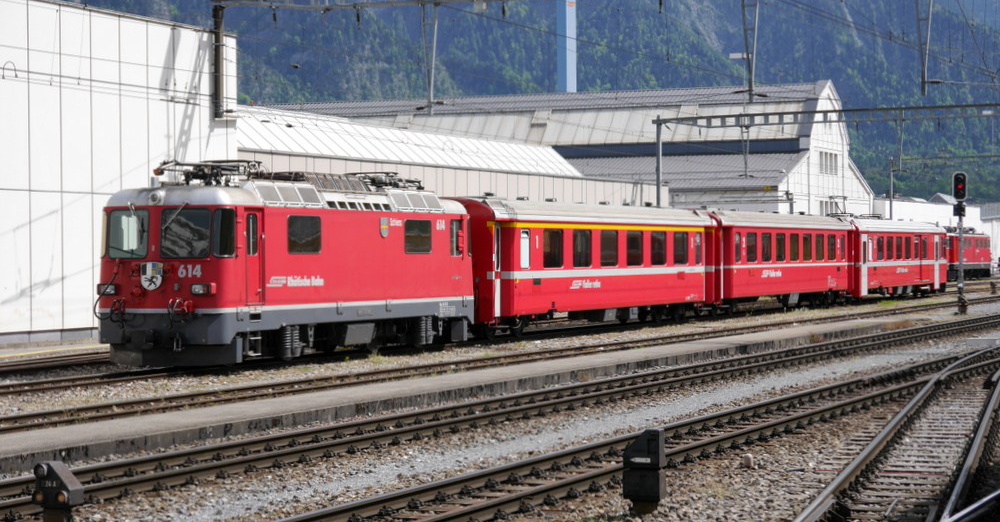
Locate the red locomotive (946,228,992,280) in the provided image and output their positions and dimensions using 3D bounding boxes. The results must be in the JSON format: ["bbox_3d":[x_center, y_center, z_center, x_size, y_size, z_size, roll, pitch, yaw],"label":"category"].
[{"bbox_3d":[33.699,-0.517,166.599,2.700,3.900,14.300,0,0,23],"label":"red locomotive"}]

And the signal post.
[{"bbox_3d":[16.370,-0.650,79.992,0.480,5.100,0.400,0,0,23],"label":"signal post"}]

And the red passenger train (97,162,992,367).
[{"bbox_3d":[6.894,-0.084,73.752,2.700,3.950,69.000,0,0,23],"label":"red passenger train"}]

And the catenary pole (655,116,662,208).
[{"bbox_3d":[7.905,-2.682,112.014,0.260,9.100,0.260,0,0,23],"label":"catenary pole"}]

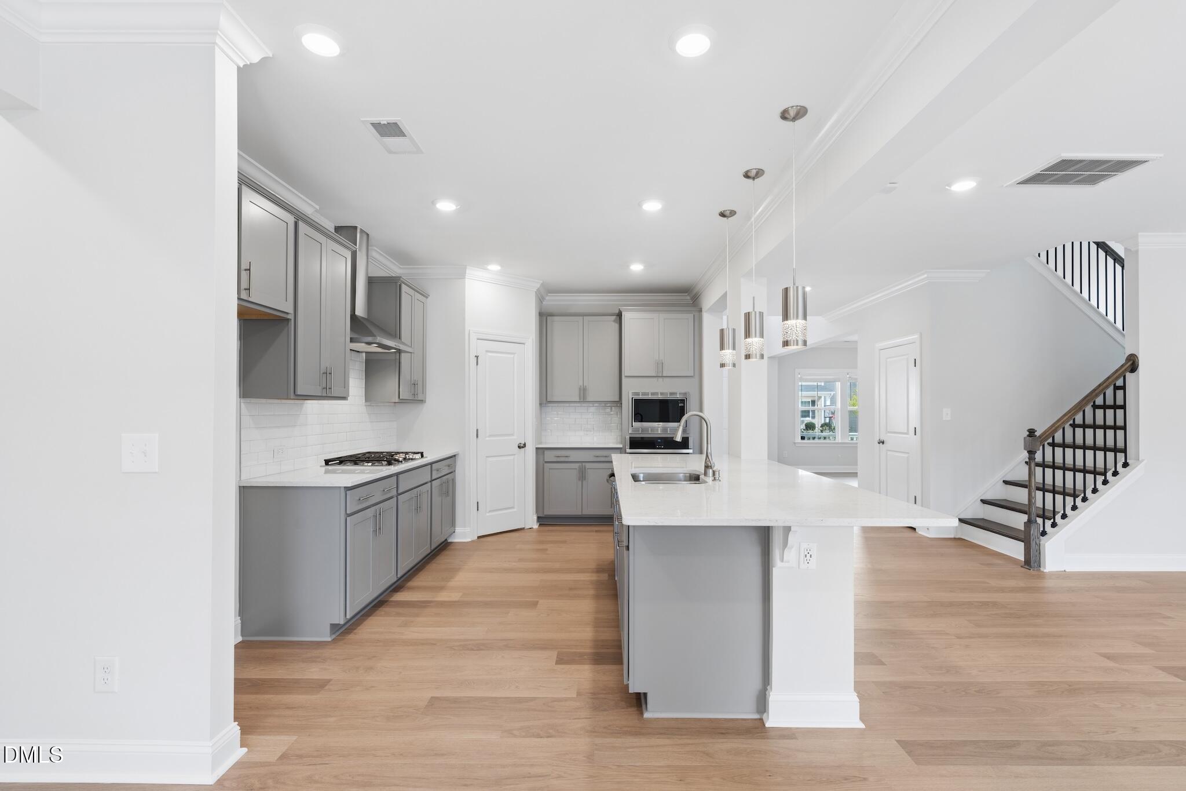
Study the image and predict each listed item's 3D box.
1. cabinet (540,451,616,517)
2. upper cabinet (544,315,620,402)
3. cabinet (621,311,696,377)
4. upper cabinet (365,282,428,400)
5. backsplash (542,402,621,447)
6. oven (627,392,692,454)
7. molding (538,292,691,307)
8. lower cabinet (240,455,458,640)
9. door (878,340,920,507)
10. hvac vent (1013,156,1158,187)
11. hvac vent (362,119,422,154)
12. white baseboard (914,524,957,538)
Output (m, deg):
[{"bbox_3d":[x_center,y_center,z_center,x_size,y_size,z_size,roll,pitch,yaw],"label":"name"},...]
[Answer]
[{"bbox_3d":[-0.125,1.008,6.210,0.910,0.826,0.620,0,-1,1],"label":"cabinet"},{"bbox_3d":[-0.119,-0.437,6.518,0.930,1.090,0.340,0,-2,1],"label":"upper cabinet"},{"bbox_3d":[0.751,-0.573,6.232,0.849,0.753,0.620,0,-1,1],"label":"cabinet"},{"bbox_3d":[-1.838,-0.478,4.984,0.330,1.109,0.680,0,-1,1],"label":"upper cabinet"},{"bbox_3d":[-0.155,0.334,6.525,0.979,0.458,0.018,0,-1,1],"label":"backsplash"},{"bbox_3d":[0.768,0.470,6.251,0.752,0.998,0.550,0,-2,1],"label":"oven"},{"bbox_3d":[0.309,-1.185,6.509,1.867,0.120,0.100,0,-1,1],"label":"molding"},{"bbox_3d":[-1.699,0.986,4.170,0.620,0.908,2.320,0,-2,1],"label":"lower cabinet"},{"bbox_3d":[3.486,0.441,6.016,0.060,2.060,0.800,0,-1,1],"label":"door"},{"bbox_3d":[2.896,-1.331,3.137,0.570,0.028,0.415,0,-2,1],"label":"hvac vent"},{"bbox_3d":[-1.018,-1.316,2.705,0.192,0.025,0.363,0,-1,1],"label":"hvac vent"},{"bbox_3d":[3.650,1.425,5.618,0.280,0.135,0.270,0,-2,1],"label":"white baseboard"}]

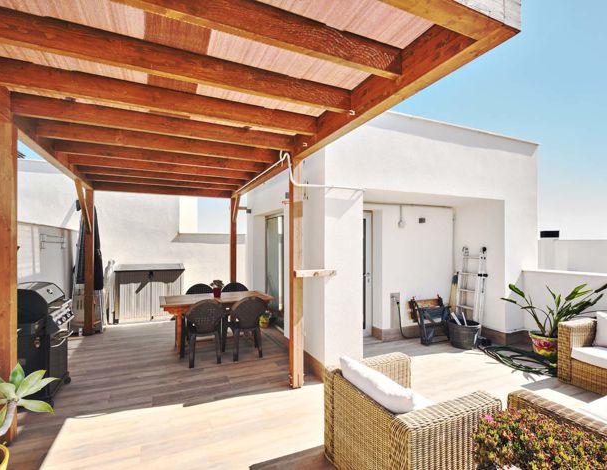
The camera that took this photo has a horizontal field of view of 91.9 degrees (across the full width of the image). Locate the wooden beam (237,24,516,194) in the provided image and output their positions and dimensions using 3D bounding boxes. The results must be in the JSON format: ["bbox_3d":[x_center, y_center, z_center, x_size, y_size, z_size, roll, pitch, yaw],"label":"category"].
[{"bbox_3d":[-0.296,-0.984,3.823,0.120,0.250,5.580,0,-2,-26],"label":"wooden beam"}]

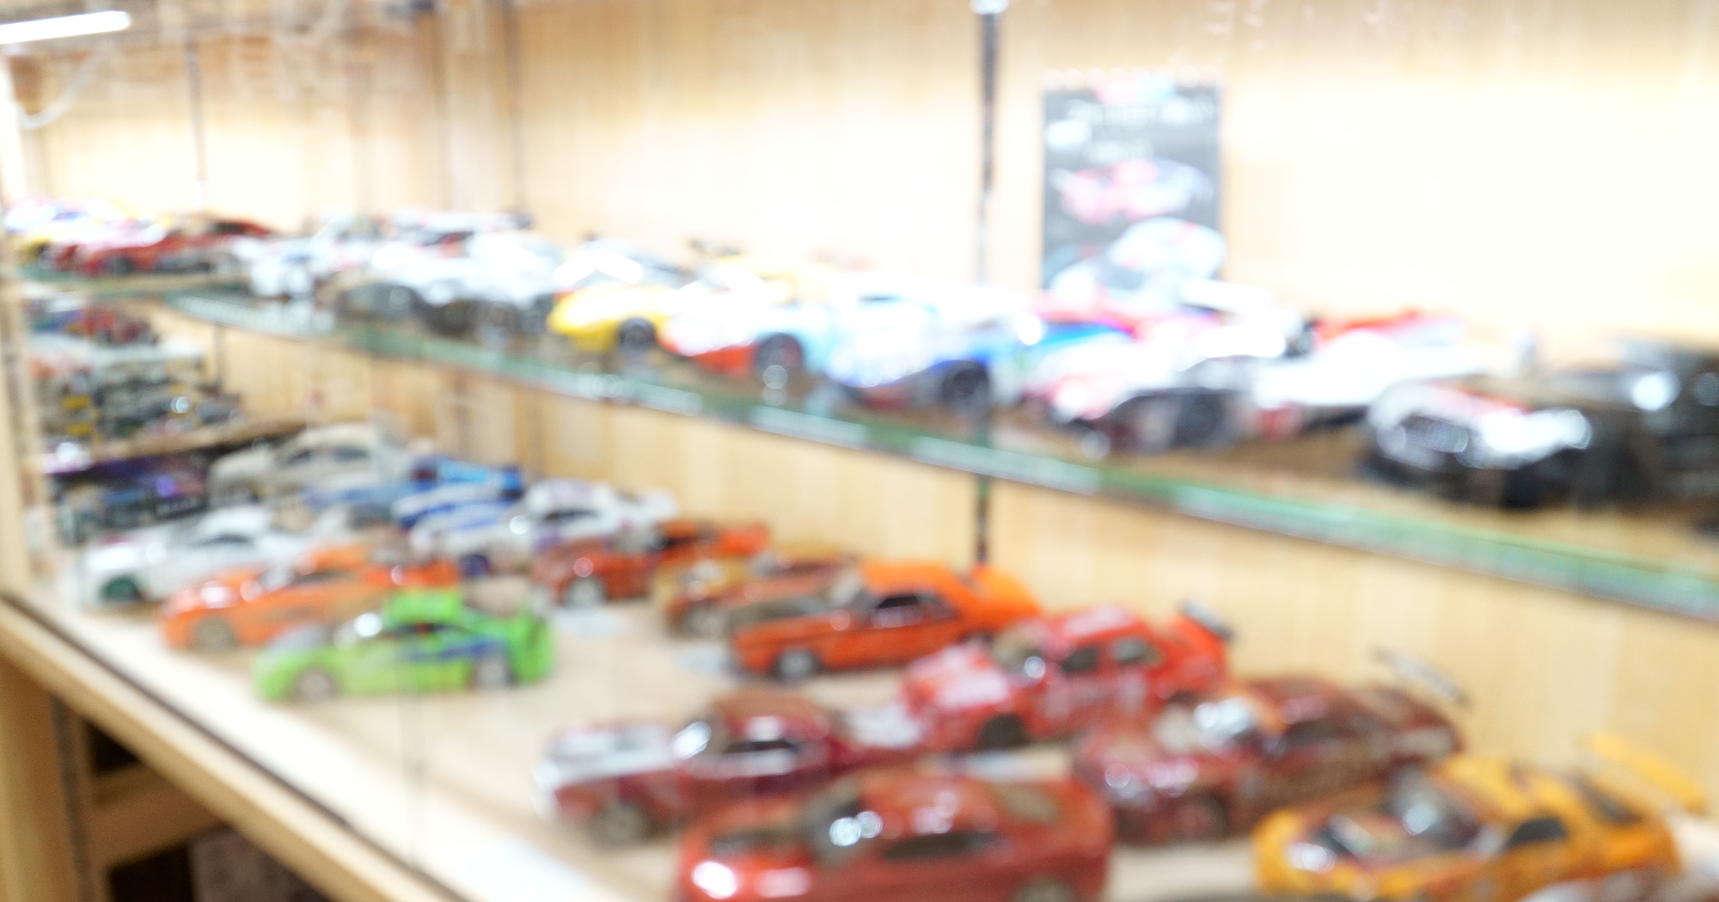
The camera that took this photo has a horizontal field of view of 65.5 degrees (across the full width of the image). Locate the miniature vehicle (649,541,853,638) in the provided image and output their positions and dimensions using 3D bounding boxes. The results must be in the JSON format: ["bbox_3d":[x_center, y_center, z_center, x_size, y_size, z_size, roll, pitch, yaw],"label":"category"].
[{"bbox_3d":[-0.082,0.125,1.298,0.257,0.072,0.105,-4,14,-19],"label":"miniature vehicle"}]

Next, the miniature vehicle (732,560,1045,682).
[{"bbox_3d":[0.021,0.145,1.205,0.272,0.071,0.107,-3,14,-14],"label":"miniature vehicle"}]

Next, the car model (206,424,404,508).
[{"bbox_3d":[-0.711,0.013,1.726,0.248,0.076,0.100,-6,15,-23],"label":"car model"}]

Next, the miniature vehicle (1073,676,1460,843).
[{"bbox_3d":[0.289,0.208,0.950,0.265,0.073,0.106,-4,14,-17],"label":"miniature vehicle"}]

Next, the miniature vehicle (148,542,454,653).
[{"bbox_3d":[-0.511,0.132,1.253,0.255,0.071,0.101,-3,14,-13],"label":"miniature vehicle"}]

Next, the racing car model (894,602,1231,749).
[{"bbox_3d":[0.167,0.174,1.075,0.255,0.077,0.102,-5,15,-19],"label":"racing car model"}]

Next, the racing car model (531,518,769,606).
[{"bbox_3d":[-0.215,0.108,1.373,0.246,0.069,0.103,-3,14,-16],"label":"racing car model"}]

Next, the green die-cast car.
[{"bbox_3d":[-0.389,0.158,1.147,0.243,0.071,0.100,-3,14,-14],"label":"green die-cast car"}]

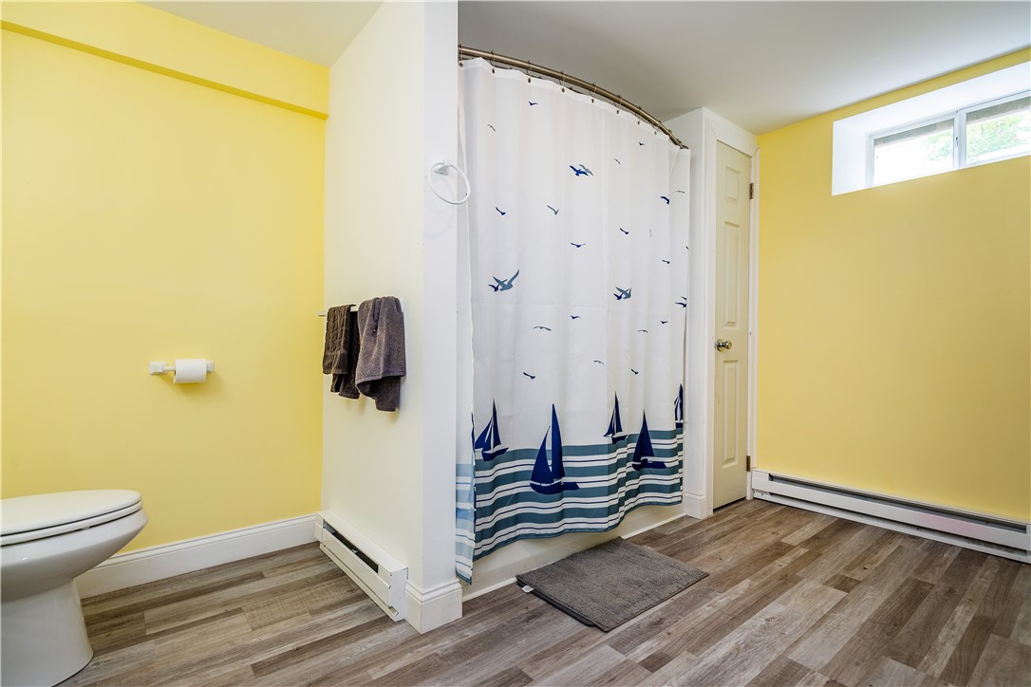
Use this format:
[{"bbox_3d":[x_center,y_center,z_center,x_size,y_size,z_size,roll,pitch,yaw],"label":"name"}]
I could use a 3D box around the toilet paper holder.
[{"bbox_3d":[-1.313,0.095,1.808,0.200,0.047,0.065,0,0,-37],"label":"toilet paper holder"}]

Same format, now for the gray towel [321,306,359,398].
[{"bbox_3d":[-0.714,0.027,1.855,0.075,0.368,0.290,0,0,-42],"label":"gray towel"}]

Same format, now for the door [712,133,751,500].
[{"bbox_3d":[1.238,-0.093,2.640,0.380,2.030,0.035,0,0,-36],"label":"door"}]

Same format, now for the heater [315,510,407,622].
[{"bbox_3d":[-0.631,0.838,1.803,0.062,0.170,0.735,0,0,-42],"label":"heater"}]

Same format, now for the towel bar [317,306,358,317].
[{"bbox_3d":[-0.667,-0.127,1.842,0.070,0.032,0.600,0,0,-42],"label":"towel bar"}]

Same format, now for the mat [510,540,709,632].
[{"bbox_3d":[0.388,0.921,1.807,0.604,0.018,0.434,0,0,-38],"label":"mat"}]

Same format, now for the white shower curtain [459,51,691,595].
[{"bbox_3d":[0.374,-0.097,2.023,1.395,1.840,0.155,0,0,-37],"label":"white shower curtain"}]

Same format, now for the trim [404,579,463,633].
[{"bbox_3d":[-0.275,0.856,1.547,0.145,0.140,0.110,0,0,-37],"label":"trim"}]

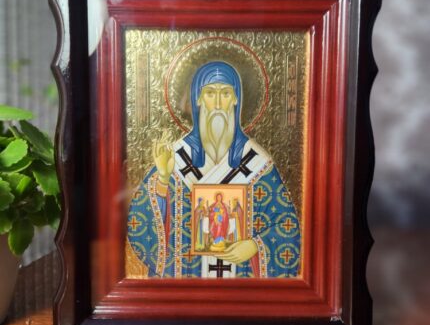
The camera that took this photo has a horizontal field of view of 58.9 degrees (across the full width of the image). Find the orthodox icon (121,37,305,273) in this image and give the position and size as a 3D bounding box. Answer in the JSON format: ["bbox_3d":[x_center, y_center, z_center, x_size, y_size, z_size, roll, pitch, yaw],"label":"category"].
[{"bbox_3d":[0.002,-0.004,0.376,0.175,0.240,0.015,0,4,0],"label":"orthodox icon"}]

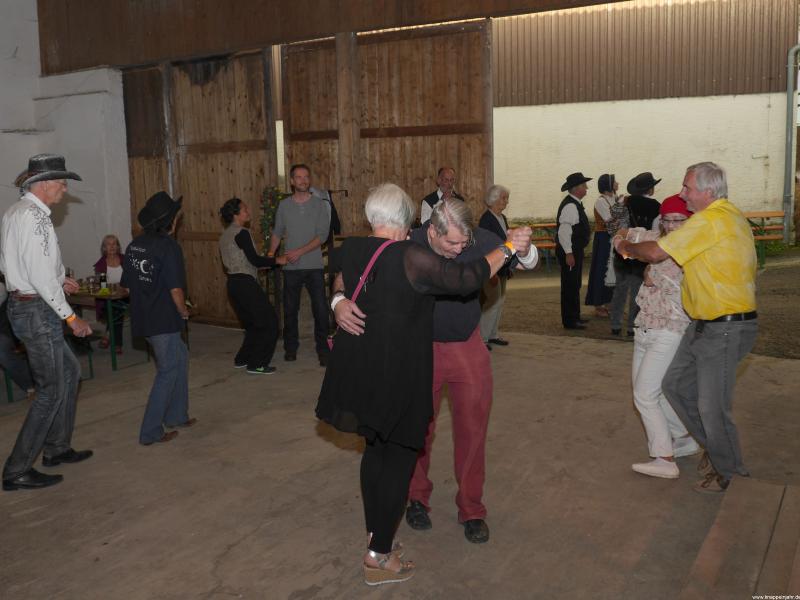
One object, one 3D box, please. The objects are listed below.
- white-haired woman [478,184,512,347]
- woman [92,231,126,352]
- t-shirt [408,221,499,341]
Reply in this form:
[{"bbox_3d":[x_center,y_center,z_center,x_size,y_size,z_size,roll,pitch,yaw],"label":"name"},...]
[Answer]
[{"bbox_3d":[0.984,-0.342,6.600,0.340,1.640,0.460,2,9,21],"label":"white-haired woman"},{"bbox_3d":[-3.040,-0.100,6.870,0.500,1.260,0.700,-4,11,-15],"label":"woman"},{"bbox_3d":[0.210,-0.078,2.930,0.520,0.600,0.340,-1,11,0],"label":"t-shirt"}]

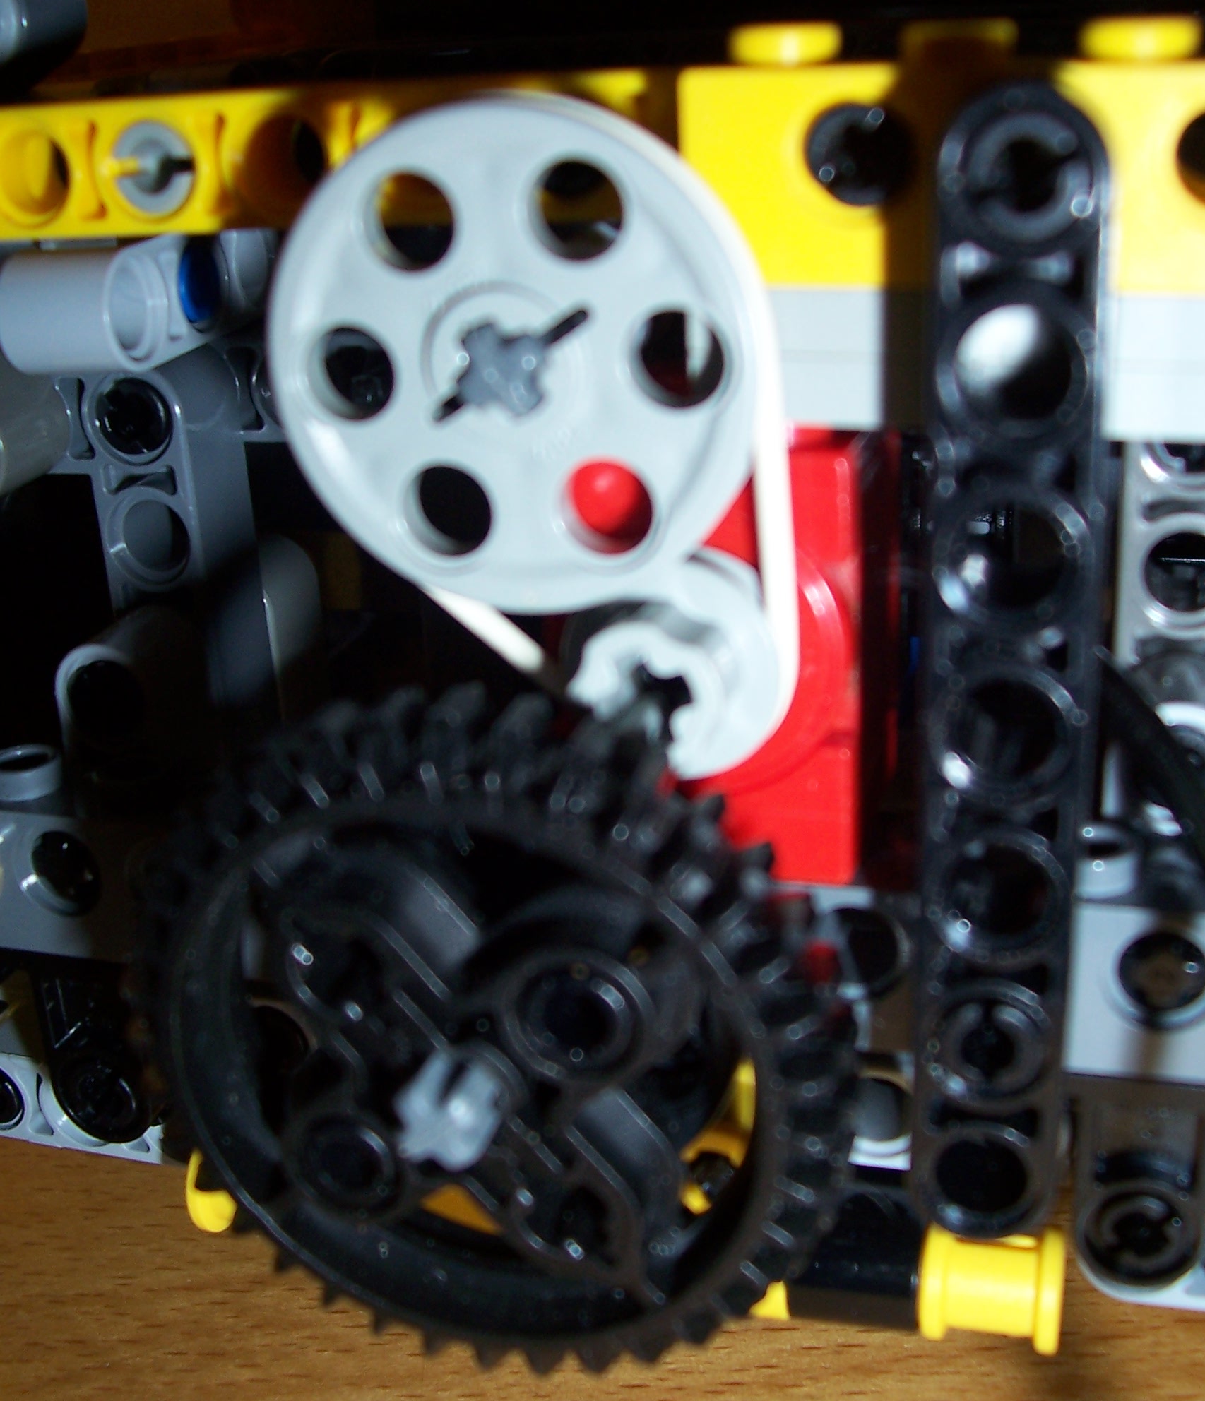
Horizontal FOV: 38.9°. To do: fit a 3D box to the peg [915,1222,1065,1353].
[{"bbox_3d":[0.023,0.035,0.100,0.008,0.007,0.007,5,21,15],"label":"peg"}]

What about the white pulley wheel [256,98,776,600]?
[{"bbox_3d":[-0.004,-0.016,0.082,0.024,0.024,0.004,5,21,15],"label":"white pulley wheel"}]

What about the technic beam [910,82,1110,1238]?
[{"bbox_3d":[0.019,0.000,0.080,0.007,0.055,0.008,3,20,16],"label":"technic beam"}]

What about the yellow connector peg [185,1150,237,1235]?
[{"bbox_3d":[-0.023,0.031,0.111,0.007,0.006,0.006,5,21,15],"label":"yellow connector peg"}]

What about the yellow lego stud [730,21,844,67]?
[{"bbox_3d":[0.008,-0.030,0.077,0.005,0.002,0.005,3,22,15],"label":"yellow lego stud"}]

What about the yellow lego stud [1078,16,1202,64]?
[{"bbox_3d":[0.023,-0.028,0.073,0.005,0.002,0.005,3,22,15],"label":"yellow lego stud"}]

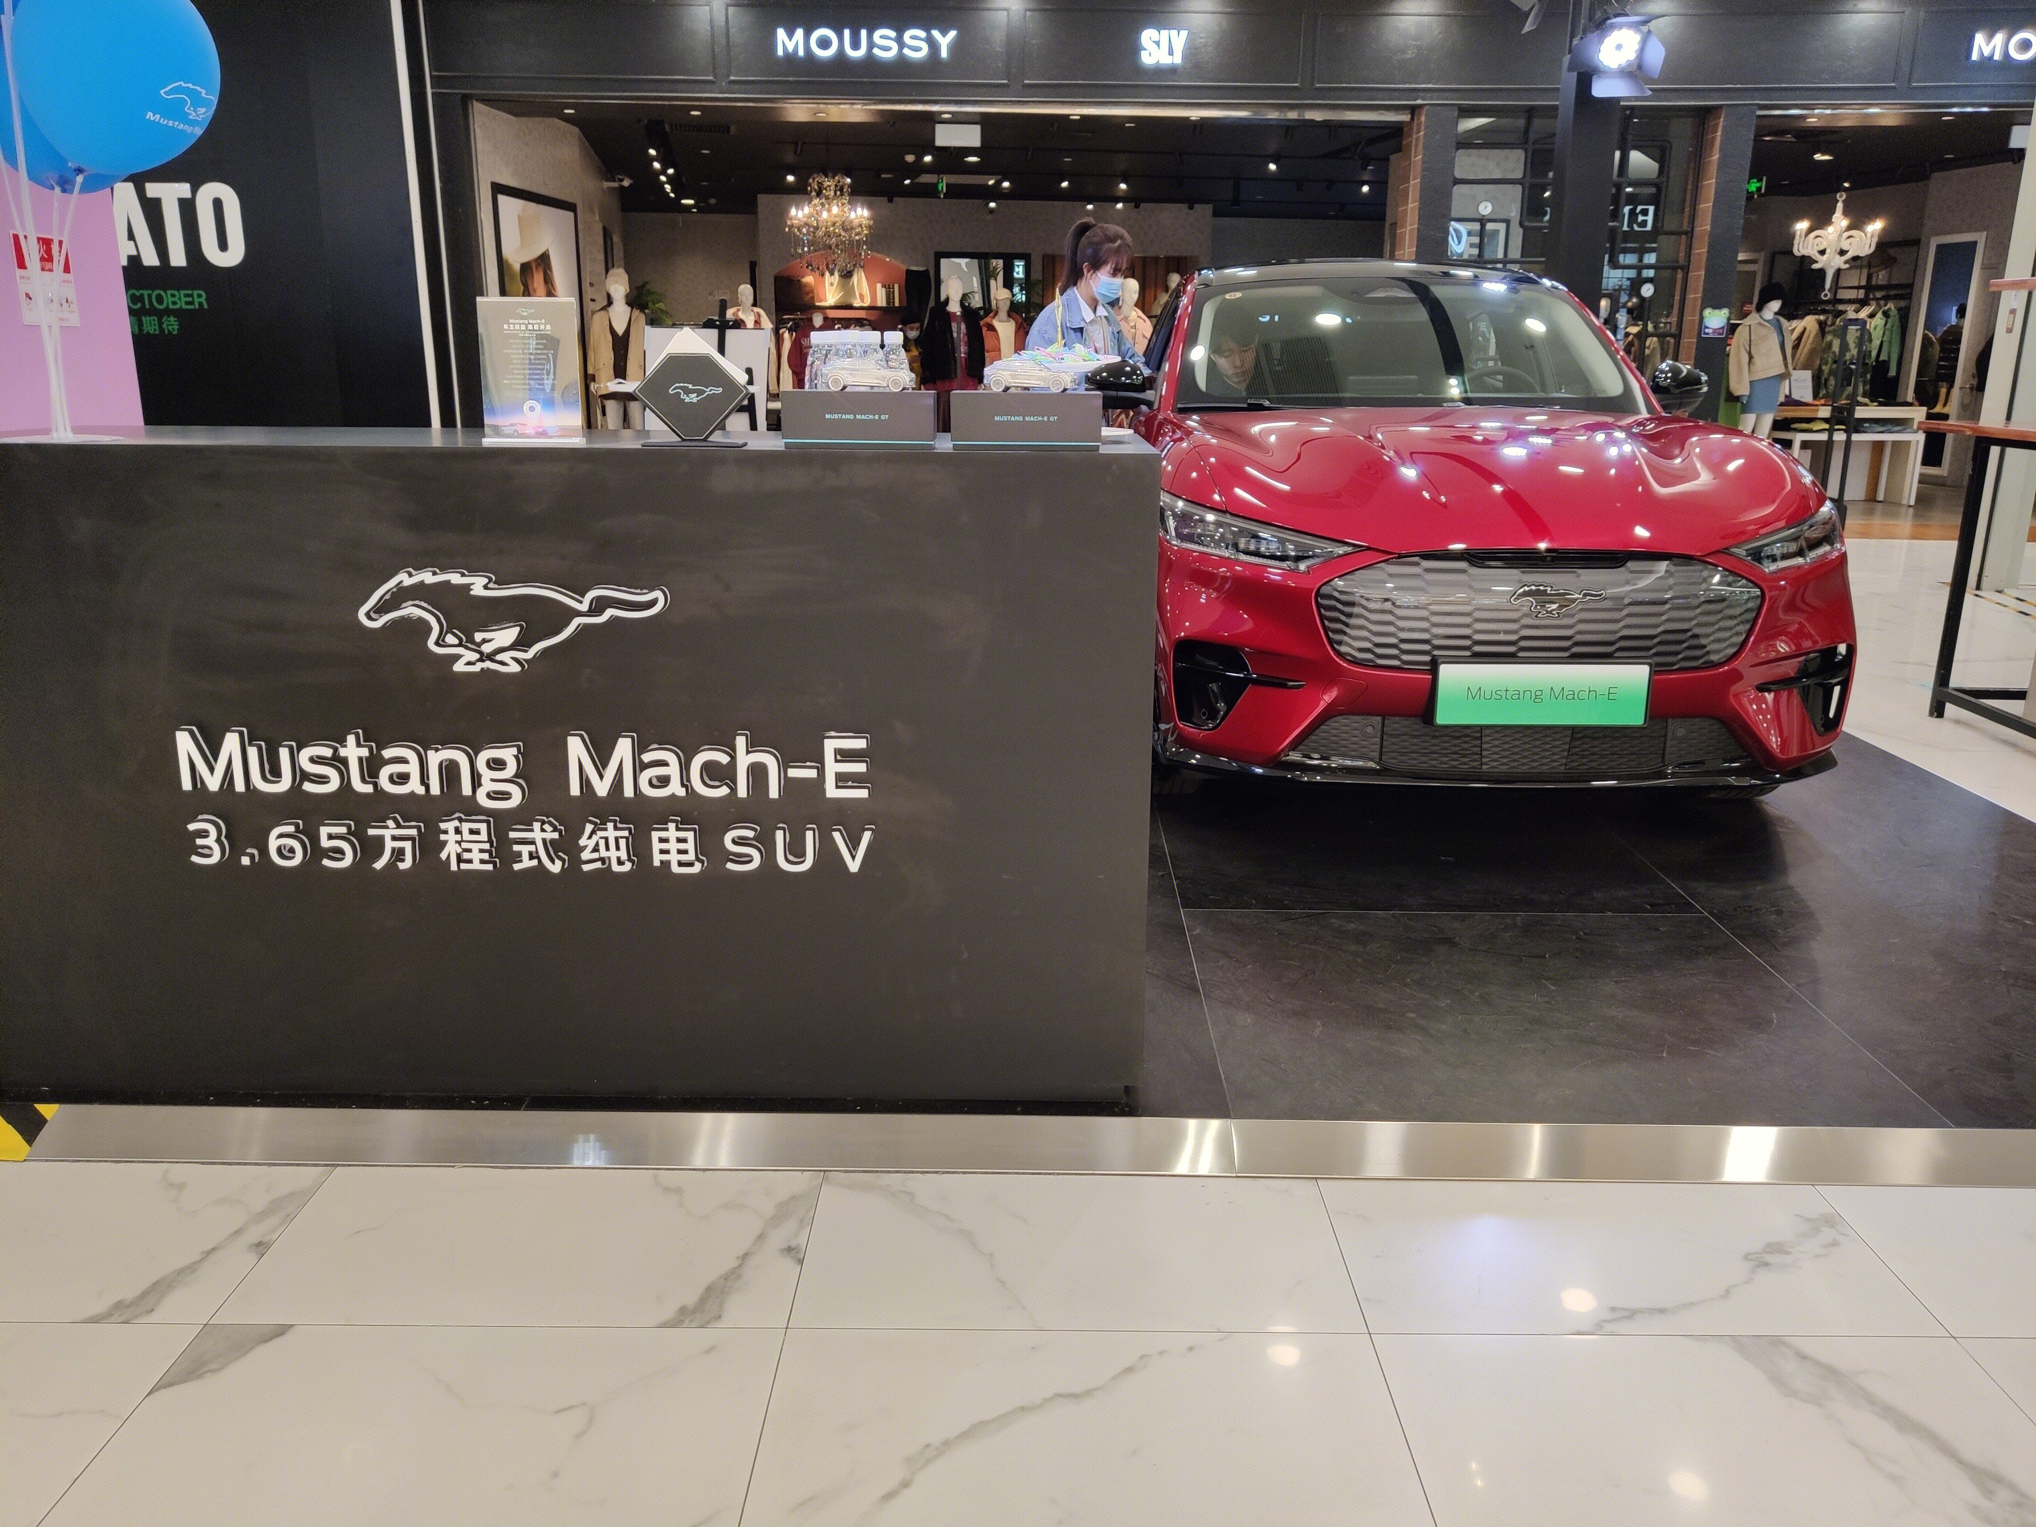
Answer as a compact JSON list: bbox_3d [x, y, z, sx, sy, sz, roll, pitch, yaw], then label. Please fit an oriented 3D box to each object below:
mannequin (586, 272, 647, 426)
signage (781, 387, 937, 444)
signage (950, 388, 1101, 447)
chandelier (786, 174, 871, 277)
[{"bbox_3d":[-3.097,-2.957,12.063,0.460,1.823,0.340,-2,16,-8],"label":"mannequin"},{"bbox_3d":[-0.237,-0.520,2.322,0.231,0.086,0.060,0,16,0],"label":"signage"},{"bbox_3d":[0.014,-0.519,2.321,0.225,0.086,0.060,0,16,0],"label":"signage"},{"bbox_3d":[-1.431,-4.085,11.637,0.650,0.738,0.650,0,16,0],"label":"chandelier"}]

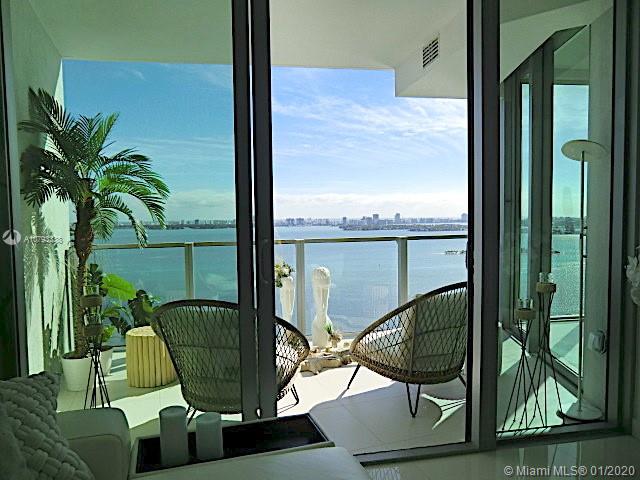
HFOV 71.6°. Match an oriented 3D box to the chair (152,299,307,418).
[{"bbox_3d":[-0.546,0.735,2.758,0.920,0.860,0.820,0,3,14],"label":"chair"}]

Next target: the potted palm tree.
[{"bbox_3d":[-1.709,0.020,3.364,1.000,2.260,1.050,-1,3,-12],"label":"potted palm tree"}]

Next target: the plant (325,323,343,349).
[{"bbox_3d":[0.131,0.935,4.300,0.170,0.270,0.160,-1,3,-12],"label":"plant"}]

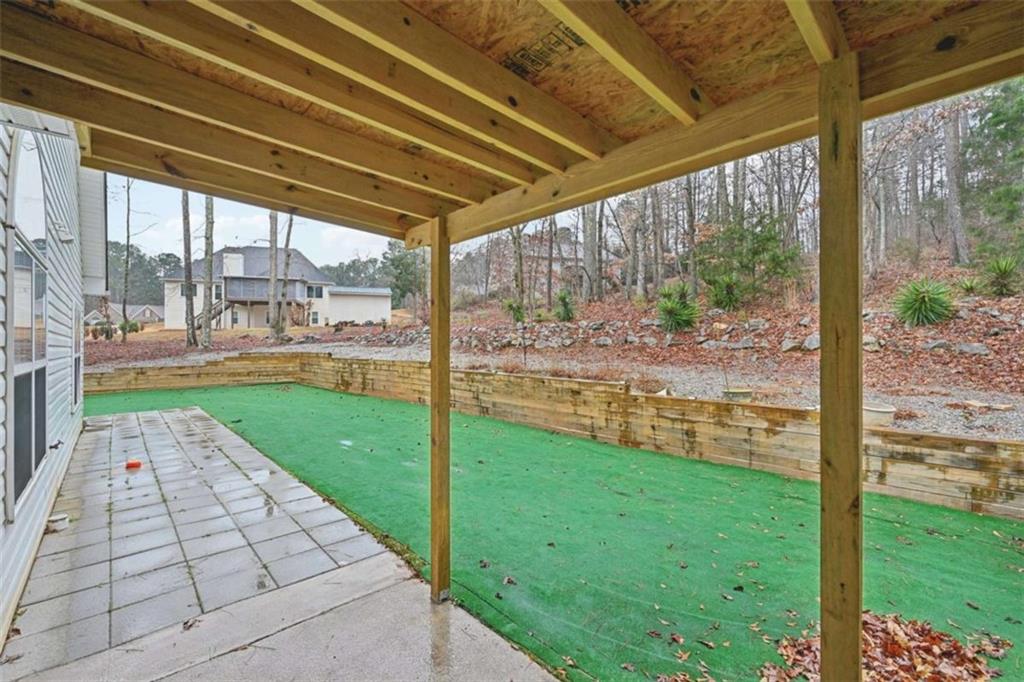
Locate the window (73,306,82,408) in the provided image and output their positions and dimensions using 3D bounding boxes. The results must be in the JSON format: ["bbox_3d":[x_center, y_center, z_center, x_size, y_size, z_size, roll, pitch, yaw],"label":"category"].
[{"bbox_3d":[-6.647,0.234,6.503,0.100,1.560,1.550,0,-1,-43],"label":"window"}]

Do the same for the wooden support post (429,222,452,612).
[{"bbox_3d":[-0.449,0.425,2.717,0.089,2.418,0.089,0,-1,-43],"label":"wooden support post"}]

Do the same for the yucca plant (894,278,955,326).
[{"bbox_3d":[8.414,-0.785,8.700,0.880,0.979,0.880,0,-1,44],"label":"yucca plant"}]

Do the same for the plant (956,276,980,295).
[{"bbox_3d":[11.774,-1.431,11.000,0.423,0.464,0.423,0,-1,-43],"label":"plant"}]

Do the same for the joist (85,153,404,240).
[{"bbox_3d":[-1.363,-0.866,2.561,1.729,0.184,0.038,3,-2,-43],"label":"joist"}]

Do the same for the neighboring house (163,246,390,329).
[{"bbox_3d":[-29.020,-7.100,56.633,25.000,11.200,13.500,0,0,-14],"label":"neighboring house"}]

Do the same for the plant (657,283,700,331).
[{"bbox_3d":[4.529,-0.938,11.600,1.115,1.306,1.115,0,0,21],"label":"plant"}]

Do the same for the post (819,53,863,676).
[{"bbox_3d":[0.945,0.415,1.223,0.089,2.418,0.089,0,-1,-43],"label":"post"}]

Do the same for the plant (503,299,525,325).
[{"bbox_3d":[0.058,-1.148,16.600,0.856,1.012,0.856,0,0,0],"label":"plant"}]

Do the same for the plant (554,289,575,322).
[{"bbox_3d":[1.822,-1.232,14.800,0.689,1.180,0.689,0,0,7],"label":"plant"}]

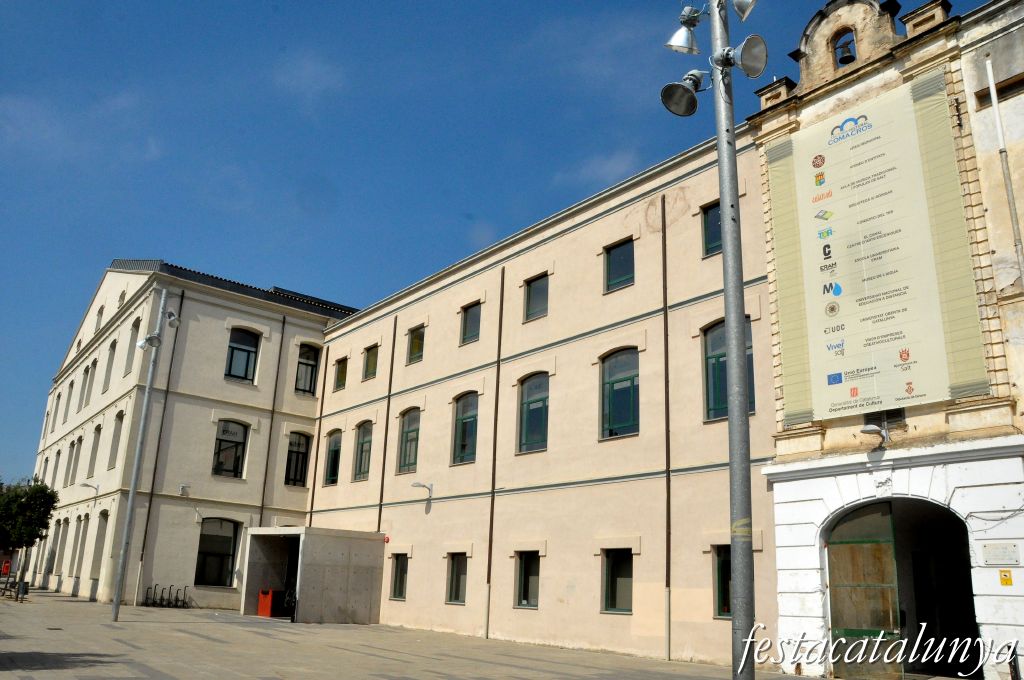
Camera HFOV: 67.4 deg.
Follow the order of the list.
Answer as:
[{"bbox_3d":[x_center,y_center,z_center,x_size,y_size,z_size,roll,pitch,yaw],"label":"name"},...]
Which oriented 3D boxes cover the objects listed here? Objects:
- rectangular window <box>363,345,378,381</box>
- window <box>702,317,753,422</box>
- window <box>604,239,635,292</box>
[{"bbox_3d":[-6.256,1.052,34.372,0.220,1.594,1.294,14,-20,-36],"label":"rectangular window"},{"bbox_3d":[5.791,0.782,20.418,0.200,2.763,1.585,16,-23,-37],"label":"window"},{"bbox_3d":[3.487,-2.346,24.511,0.200,1.671,1.310,16,-23,-37],"label":"window"}]

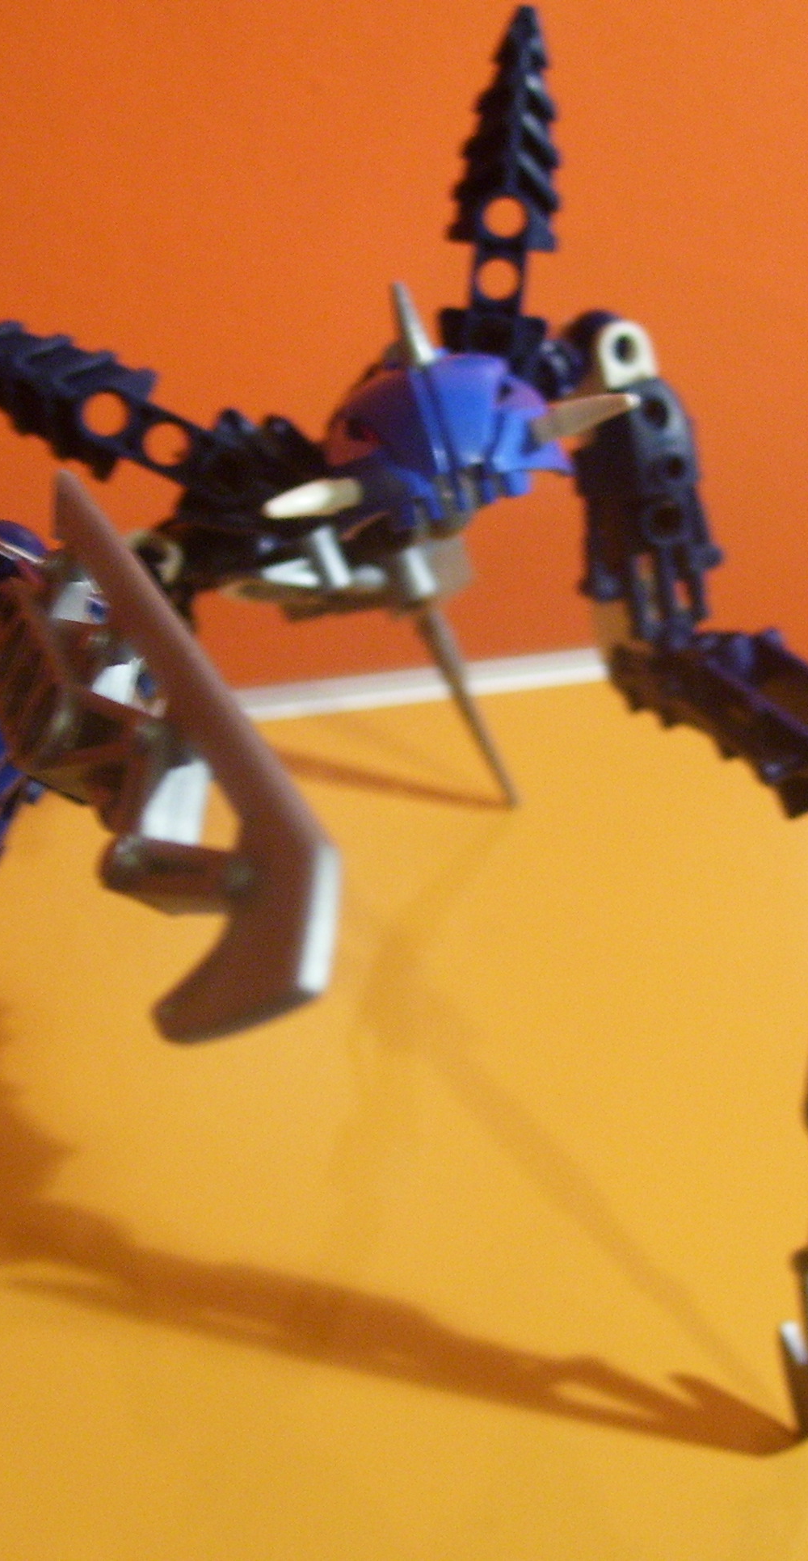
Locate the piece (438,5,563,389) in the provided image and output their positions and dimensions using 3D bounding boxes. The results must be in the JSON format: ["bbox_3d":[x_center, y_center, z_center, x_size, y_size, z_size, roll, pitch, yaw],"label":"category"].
[{"bbox_3d":[0.013,-0.073,0.286,0.015,0.050,0.011,3,16,-1],"label":"piece"}]

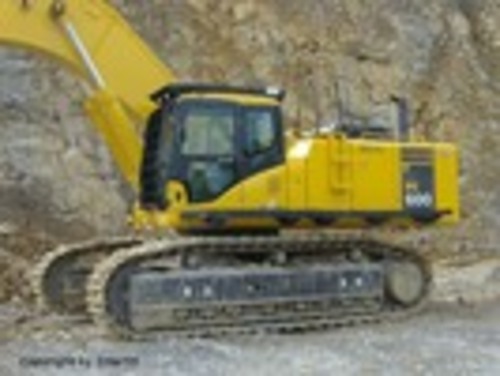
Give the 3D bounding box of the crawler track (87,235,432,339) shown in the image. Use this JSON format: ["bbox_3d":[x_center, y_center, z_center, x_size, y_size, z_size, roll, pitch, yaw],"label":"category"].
[{"bbox_3d":[0.344,1.421,12.203,5.450,1.260,0.720,2,-3,-29],"label":"crawler track"}]

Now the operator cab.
[{"bbox_3d":[-0.568,-0.519,12.519,1.900,1.810,1.120,1,-3,-22],"label":"operator cab"}]

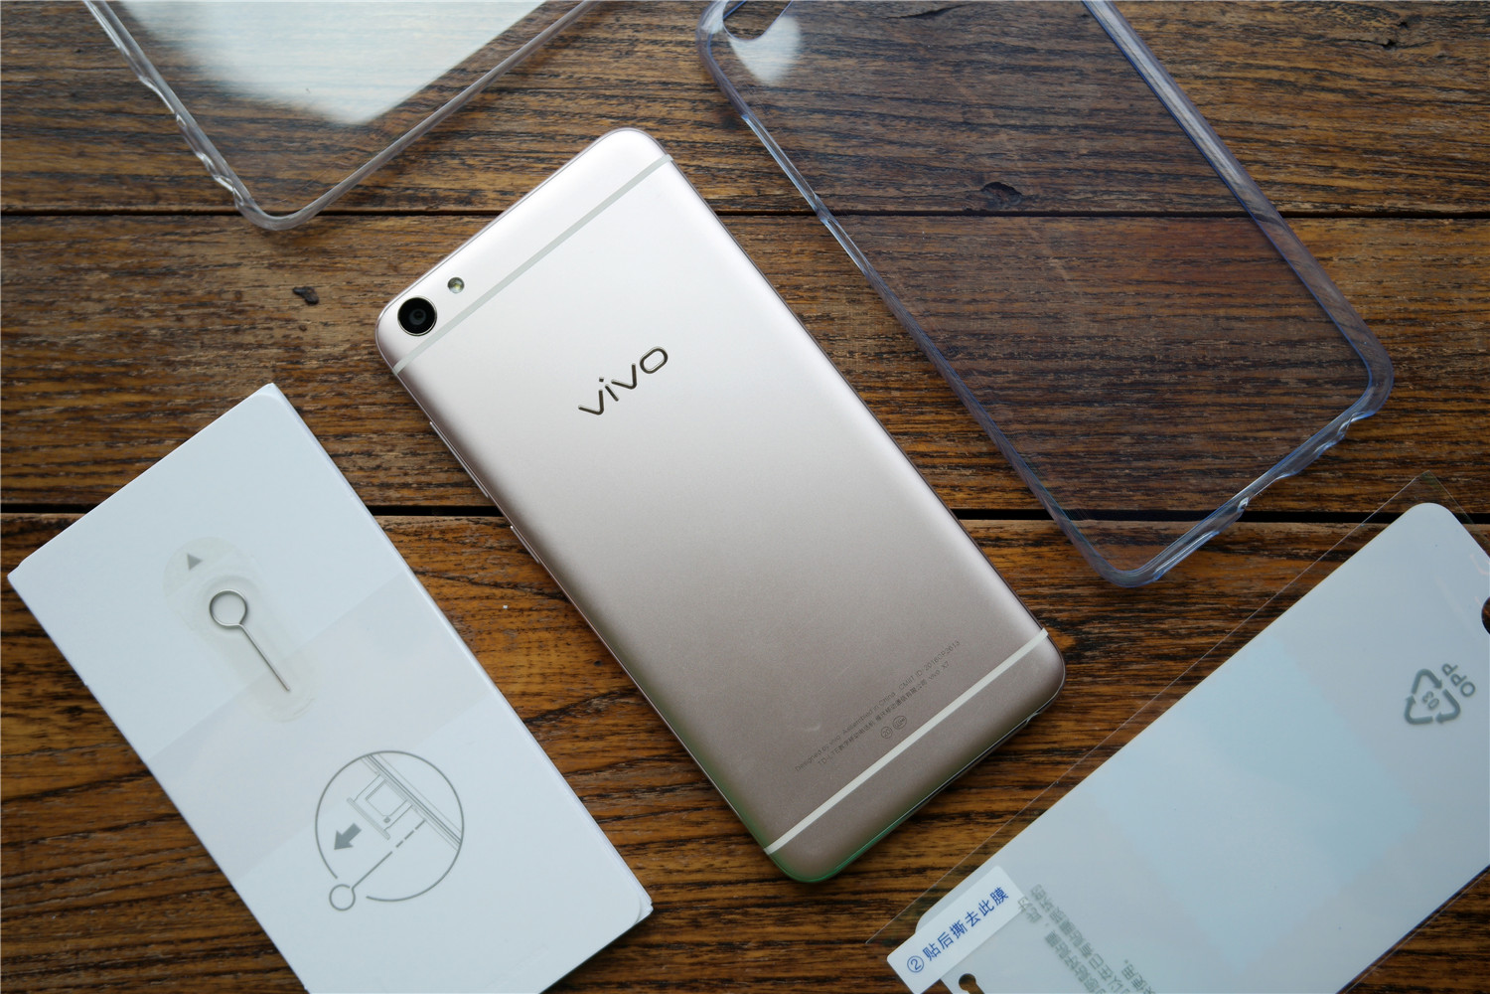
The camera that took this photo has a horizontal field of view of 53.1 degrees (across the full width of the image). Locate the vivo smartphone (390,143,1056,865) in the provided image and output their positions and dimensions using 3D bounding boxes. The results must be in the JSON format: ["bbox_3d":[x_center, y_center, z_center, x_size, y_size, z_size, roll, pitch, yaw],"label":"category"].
[{"bbox_3d":[-0.005,0.001,0.302,0.072,0.007,0.147,-38,88,0],"label":"vivo smartphone"}]

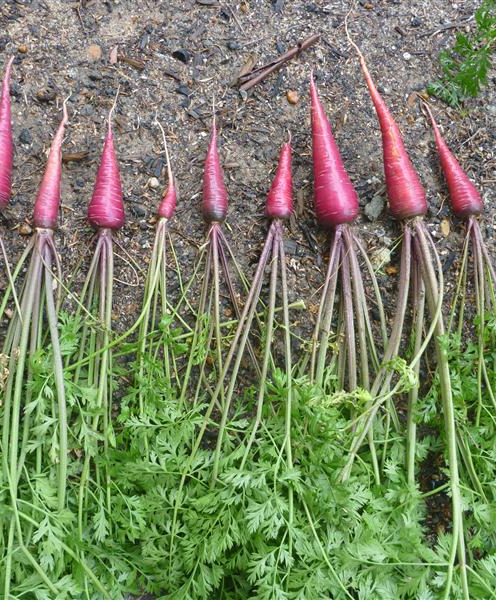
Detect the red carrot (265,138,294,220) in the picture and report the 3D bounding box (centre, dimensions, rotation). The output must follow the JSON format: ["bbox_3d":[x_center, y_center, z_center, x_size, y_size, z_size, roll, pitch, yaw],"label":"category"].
[{"bbox_3d":[0.039,-0.136,0.700,0.032,0.029,0.102,8,68,3],"label":"red carrot"}]

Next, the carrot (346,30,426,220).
[{"bbox_3d":[0.147,-0.207,0.722,0.046,0.042,0.258,-10,68,-4],"label":"carrot"}]

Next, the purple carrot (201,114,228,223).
[{"bbox_3d":[-0.036,-0.149,0.707,0.027,0.026,0.135,-2,68,-1],"label":"purple carrot"}]

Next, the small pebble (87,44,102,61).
[{"bbox_3d":[-0.184,-0.297,0.776,0.017,0.011,0.020,0,68,0],"label":"small pebble"}]

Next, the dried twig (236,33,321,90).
[{"bbox_3d":[0.038,-0.281,0.768,0.121,0.014,0.018,-36,72,-13],"label":"dried twig"}]

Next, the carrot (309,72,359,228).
[{"bbox_3d":[0.084,-0.174,0.707,0.046,0.045,0.205,-5,68,-2],"label":"carrot"}]

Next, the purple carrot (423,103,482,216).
[{"bbox_3d":[0.219,-0.159,0.706,0.036,0.035,0.151,-11,68,-4],"label":"purple carrot"}]

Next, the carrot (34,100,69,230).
[{"bbox_3d":[-0.214,-0.157,0.709,0.030,0.027,0.166,-1,68,0],"label":"carrot"}]

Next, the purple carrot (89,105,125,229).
[{"bbox_3d":[-0.151,-0.153,0.702,0.039,0.038,0.163,-3,68,-1],"label":"purple carrot"}]

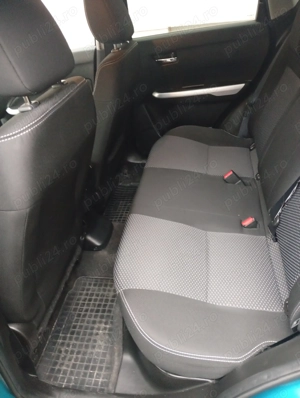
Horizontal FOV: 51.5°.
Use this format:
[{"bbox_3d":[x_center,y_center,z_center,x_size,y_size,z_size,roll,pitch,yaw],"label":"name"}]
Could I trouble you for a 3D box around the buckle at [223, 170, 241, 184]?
[{"bbox_3d":[0.349,-0.089,1.322,0.060,0.044,0.026,28,20,-32],"label":"buckle"}]

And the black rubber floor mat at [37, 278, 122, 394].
[{"bbox_3d":[-0.227,0.479,1.188,0.300,0.022,0.461,0,37,11],"label":"black rubber floor mat"}]

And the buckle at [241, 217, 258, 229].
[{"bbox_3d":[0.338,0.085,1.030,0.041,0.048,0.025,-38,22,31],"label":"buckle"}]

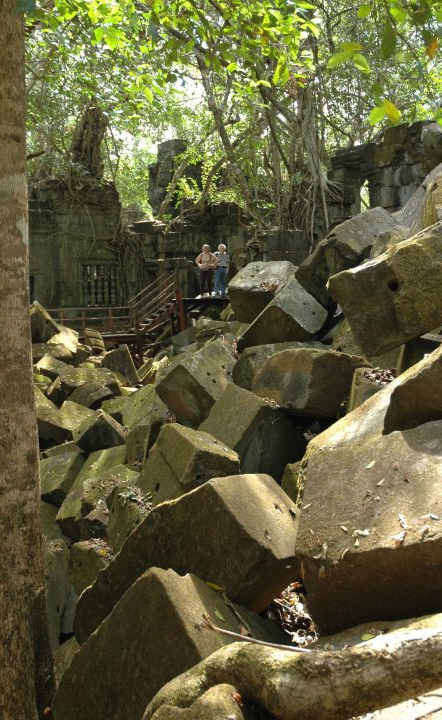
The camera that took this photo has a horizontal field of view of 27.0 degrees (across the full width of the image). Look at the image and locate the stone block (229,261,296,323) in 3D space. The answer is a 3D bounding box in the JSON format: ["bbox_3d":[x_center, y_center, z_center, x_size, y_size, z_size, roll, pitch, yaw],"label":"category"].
[{"bbox_3d":[0.662,-0.898,12.800,0.796,0.603,0.605,10,45,36],"label":"stone block"}]

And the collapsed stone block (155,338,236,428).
[{"bbox_3d":[-0.169,0.272,10.800,0.482,0.613,0.906,-48,-10,36],"label":"collapsed stone block"}]

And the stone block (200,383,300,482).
[{"bbox_3d":[0.320,0.938,10.180,0.557,0.769,1.118,28,-14,37],"label":"stone block"}]

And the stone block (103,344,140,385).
[{"bbox_3d":[-2.258,0.202,20.500,0.644,0.837,0.446,-23,-4,-14],"label":"stone block"}]

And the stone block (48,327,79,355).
[{"bbox_3d":[-3.963,-0.377,23.000,0.692,0.495,0.602,11,27,-13],"label":"stone block"}]

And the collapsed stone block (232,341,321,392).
[{"bbox_3d":[0.842,0.115,12.400,1.100,0.600,0.650,3,0,25],"label":"collapsed stone block"}]

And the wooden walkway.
[{"bbox_3d":[-2.569,-1.307,28.300,5.700,2.550,1.900,-2,4,-12],"label":"wooden walkway"}]

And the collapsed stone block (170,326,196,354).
[{"bbox_3d":[-0.710,-0.325,20.500,0.628,0.451,0.490,-25,-44,24],"label":"collapsed stone block"}]

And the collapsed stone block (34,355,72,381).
[{"bbox_3d":[-3.663,0.243,20.500,0.717,0.372,0.634,12,30,3],"label":"collapsed stone block"}]

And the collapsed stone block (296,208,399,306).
[{"bbox_3d":[1.998,-1.602,13.816,1.300,0.583,0.923,-34,-15,-39],"label":"collapsed stone block"}]

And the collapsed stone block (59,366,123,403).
[{"bbox_3d":[-2.759,0.516,19.300,1.177,0.434,0.715,-2,27,-8],"label":"collapsed stone block"}]

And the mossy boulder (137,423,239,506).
[{"bbox_3d":[-0.324,1.106,8.860,0.495,0.689,0.693,18,7,-34],"label":"mossy boulder"}]

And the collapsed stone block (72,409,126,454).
[{"bbox_3d":[-1.750,1.125,13.370,0.565,0.512,0.685,-46,11,-3],"label":"collapsed stone block"}]

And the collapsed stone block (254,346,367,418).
[{"bbox_3d":[1.060,0.291,11.400,1.200,0.720,0.650,3,-9,-11],"label":"collapsed stone block"}]

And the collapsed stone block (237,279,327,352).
[{"bbox_3d":[0.928,-0.484,13.637,1.057,0.684,0.746,-49,2,42],"label":"collapsed stone block"}]

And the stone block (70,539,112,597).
[{"bbox_3d":[-1.056,1.793,7.800,0.420,0.460,0.450,7,11,11],"label":"stone block"}]

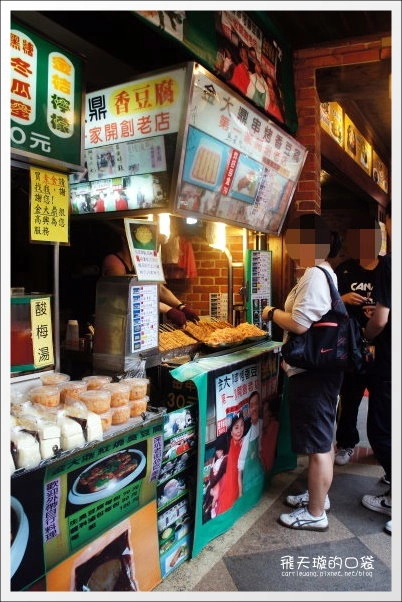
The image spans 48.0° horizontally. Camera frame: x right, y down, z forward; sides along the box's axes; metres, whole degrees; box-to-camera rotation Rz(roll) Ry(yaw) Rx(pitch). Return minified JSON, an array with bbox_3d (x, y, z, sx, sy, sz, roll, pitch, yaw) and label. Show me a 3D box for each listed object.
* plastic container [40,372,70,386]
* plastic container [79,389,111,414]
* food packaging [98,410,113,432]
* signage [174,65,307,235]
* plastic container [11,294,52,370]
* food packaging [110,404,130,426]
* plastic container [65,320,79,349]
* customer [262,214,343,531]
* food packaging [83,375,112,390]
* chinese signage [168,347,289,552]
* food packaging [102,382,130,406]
[{"bbox_3d":[-0.680,0.392,2.112,0.131,0.078,0.131,2,3,32],"label":"plastic container"},{"bbox_3d":[-0.432,0.409,1.843,0.131,0.078,0.131,0,3,0],"label":"plastic container"},{"bbox_3d":[-0.389,0.441,1.671,0.122,0.067,0.122,2,3,31],"label":"food packaging"},{"bbox_3d":[0.242,-0.693,2.433,0.070,0.577,1.371,20,12,29],"label":"signage"},{"bbox_3d":[-0.930,0.138,2.250,0.270,0.355,0.310,2,3,32],"label":"plastic container"},{"bbox_3d":[-0.366,0.482,1.956,0.131,0.078,0.131,0,3,0],"label":"food packaging"},{"bbox_3d":[-0.803,0.214,2.800,0.088,0.187,0.088,2,3,31],"label":"plastic container"},{"bbox_3d":[0.576,0.383,2.562,0.450,1.700,0.500,1,3,18],"label":"customer"},{"bbox_3d":[-0.475,0.398,2.072,0.131,0.078,0.131,2,3,32],"label":"food packaging"},{"bbox_3d":[0.235,0.751,2.721,0.180,0.900,1.200,2,3,32],"label":"chinese signage"},{"bbox_3d":[-0.333,0.371,1.758,0.122,0.067,0.122,0,3,0],"label":"food packaging"}]

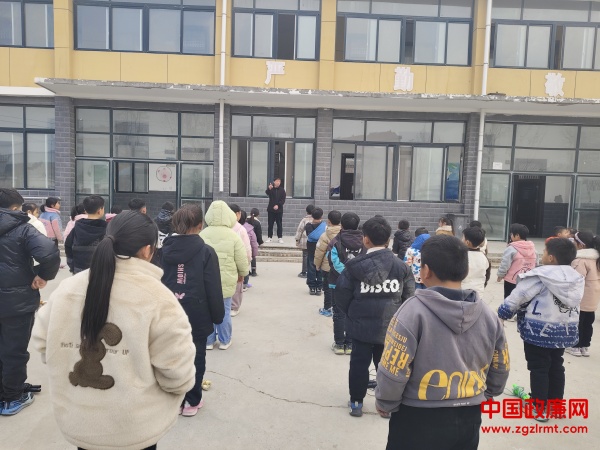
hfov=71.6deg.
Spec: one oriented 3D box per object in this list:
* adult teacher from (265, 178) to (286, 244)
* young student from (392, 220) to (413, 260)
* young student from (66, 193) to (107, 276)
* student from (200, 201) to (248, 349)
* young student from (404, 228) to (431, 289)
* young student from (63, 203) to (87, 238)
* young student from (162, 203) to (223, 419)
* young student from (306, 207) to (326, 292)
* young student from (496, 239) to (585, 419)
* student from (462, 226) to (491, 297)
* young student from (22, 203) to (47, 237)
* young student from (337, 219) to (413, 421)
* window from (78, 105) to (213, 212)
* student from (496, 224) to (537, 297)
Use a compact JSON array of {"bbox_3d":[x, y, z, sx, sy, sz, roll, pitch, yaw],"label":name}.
[{"bbox_3d":[-0.571,-0.366,10.264,0.520,1.629,0.350,2,4,-3],"label":"adult teacher"},{"bbox_3d":[1.594,0.539,6.345,0.380,1.216,0.270,1,4,-5],"label":"young student"},{"bbox_3d":[-1.942,0.428,3.898,0.410,1.415,0.280,2,4,1],"label":"young student"},{"bbox_3d":[-0.767,0.497,4.227,0.470,1.472,0.320,2,4,6],"label":"student"},{"bbox_3d":[1.432,0.643,4.945,0.380,1.207,0.280,1,4,-7],"label":"young student"},{"bbox_3d":[-3.054,0.340,5.744,0.380,1.272,0.270,2,4,3],"label":"young student"},{"bbox_3d":[-0.722,0.559,2.762,0.385,1.383,0.270,3,4,18],"label":"young student"},{"bbox_3d":[0.277,0.406,6.576,0.370,1.367,0.270,1,4,-5],"label":"young student"},{"bbox_3d":[1.793,0.750,3.064,0.470,1.297,0.350,1,4,-11],"label":"young student"},{"bbox_3d":[1.834,0.661,4.298,0.380,1.293,0.280,1,4,-14],"label":"student"},{"bbox_3d":[-4.033,0.330,6.249,0.380,1.307,0.280,3,5,22],"label":"young student"},{"bbox_3d":[0.540,0.653,3.013,0.520,1.421,0.330,1,4,-5],"label":"young student"},{"bbox_3d":[-4.353,-1.707,11.688,3.876,2.998,0.120,2,4,-2],"label":"window"},{"bbox_3d":[2.730,0.581,5.191,0.400,1.215,0.280,0,4,-24],"label":"student"}]

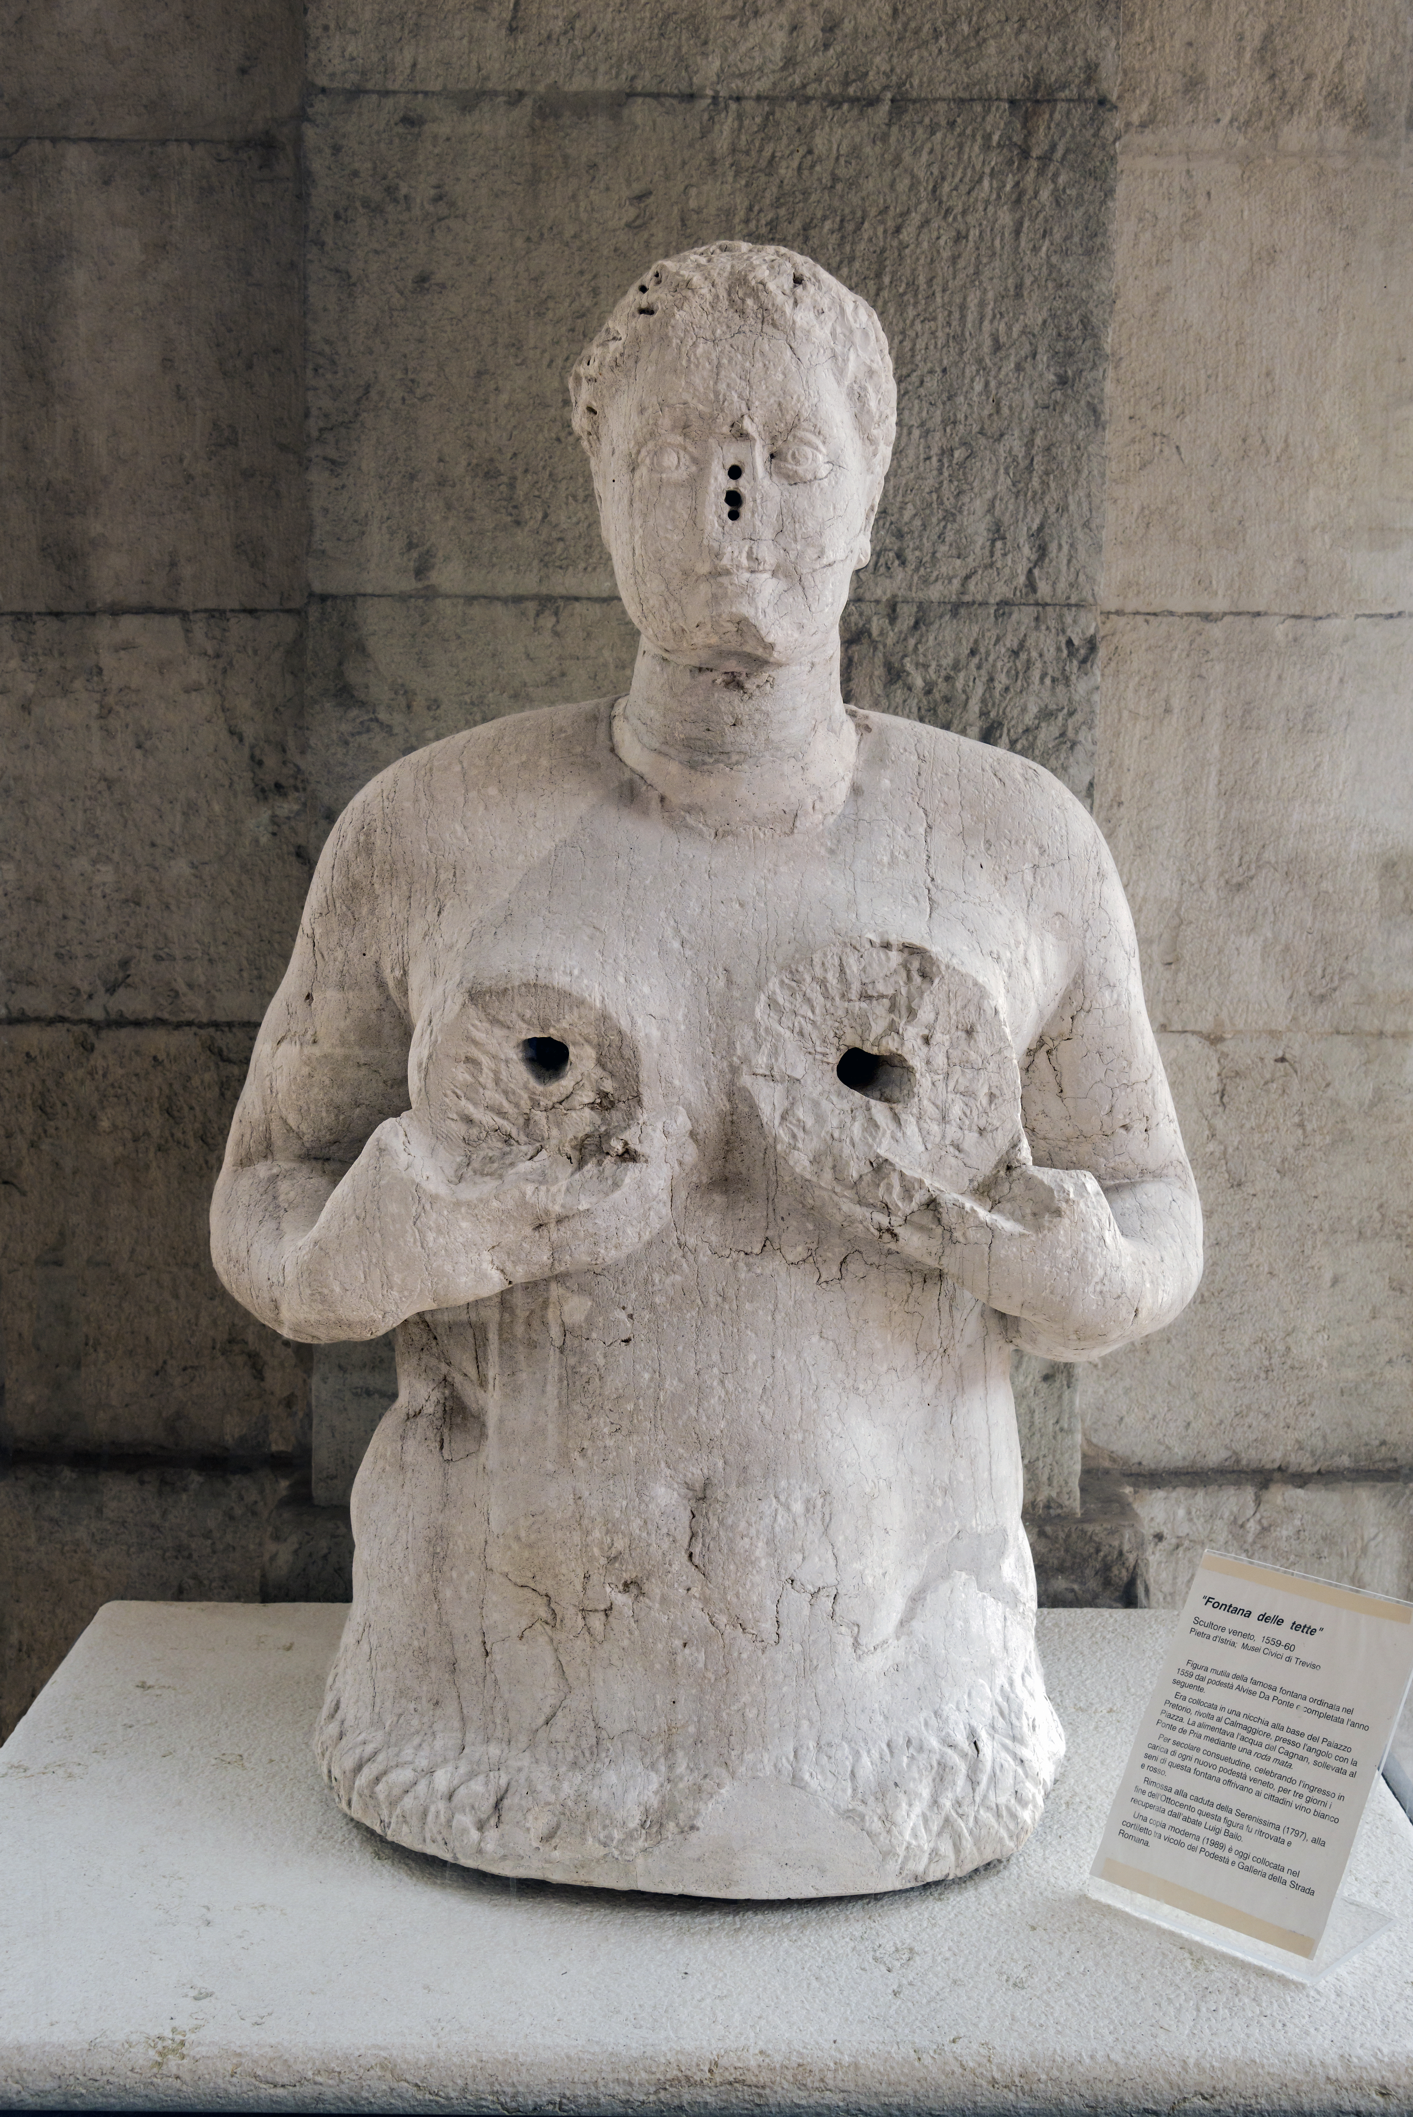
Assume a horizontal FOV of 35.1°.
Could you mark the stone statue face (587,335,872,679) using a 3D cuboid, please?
[{"bbox_3d":[0.018,-0.334,1.330,0.170,0.197,0.130,0,6,1],"label":"stone statue face"}]

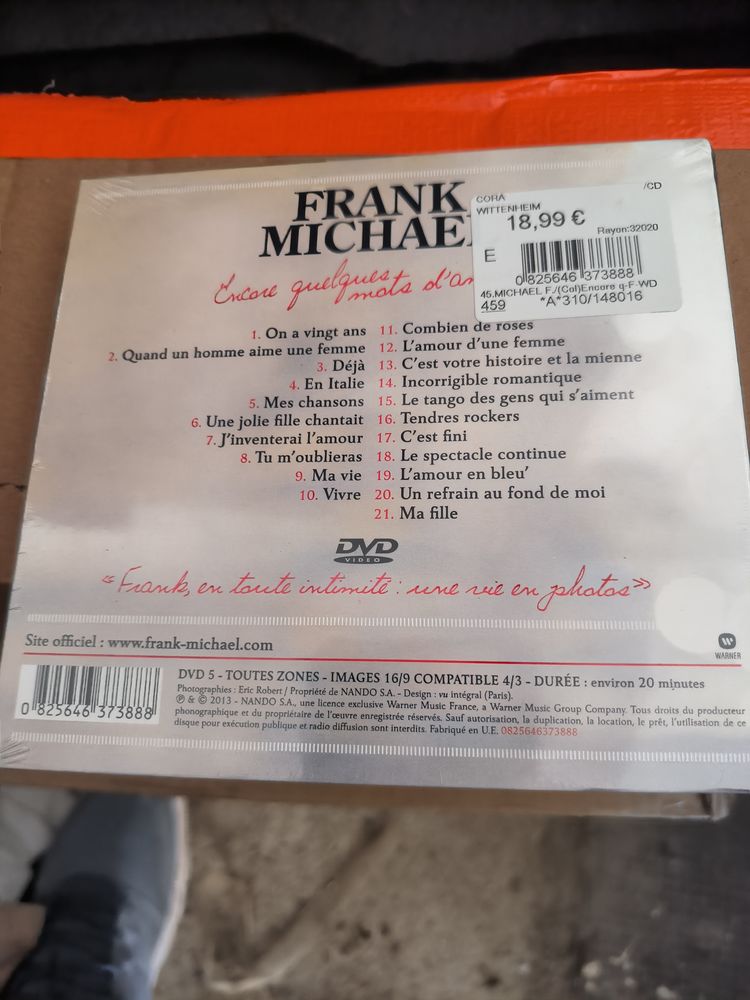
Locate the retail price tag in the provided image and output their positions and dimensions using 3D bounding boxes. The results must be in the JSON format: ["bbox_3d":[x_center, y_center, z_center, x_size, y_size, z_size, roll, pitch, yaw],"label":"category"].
[{"bbox_3d":[0.041,-0.051,0.143,0.041,0.001,0.031,-1,74,7],"label":"retail price tag"}]

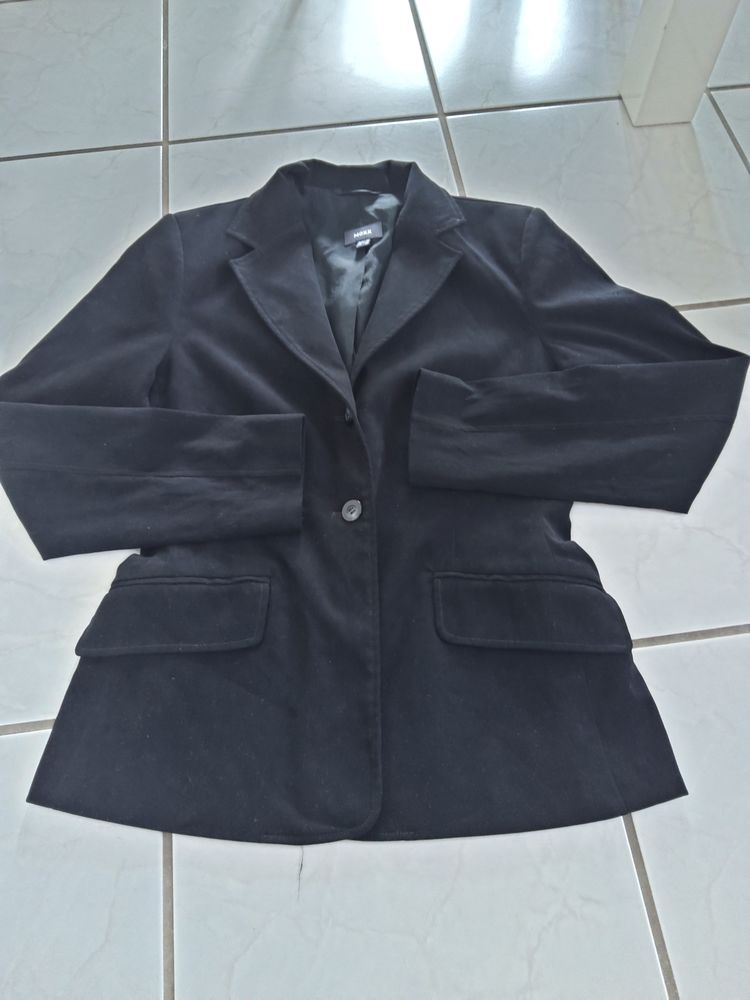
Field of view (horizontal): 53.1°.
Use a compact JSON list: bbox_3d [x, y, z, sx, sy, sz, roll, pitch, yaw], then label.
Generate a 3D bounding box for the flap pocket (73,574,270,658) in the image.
[{"bbox_3d":[-0.162,0.092,0.604,0.155,0.018,0.063,-3,65,6],"label":"flap pocket"}]

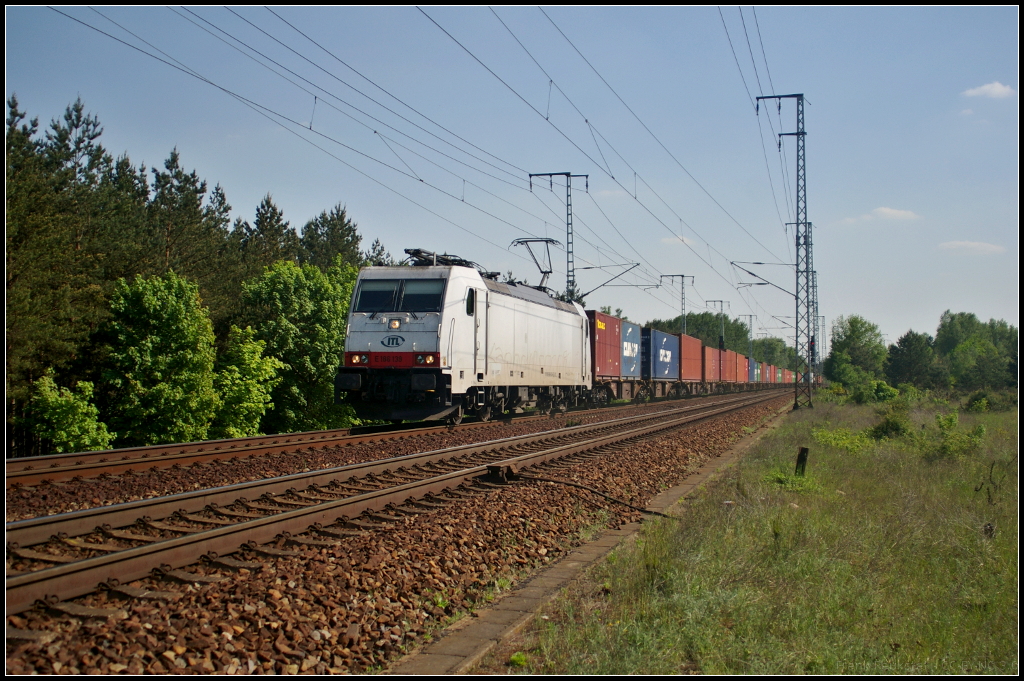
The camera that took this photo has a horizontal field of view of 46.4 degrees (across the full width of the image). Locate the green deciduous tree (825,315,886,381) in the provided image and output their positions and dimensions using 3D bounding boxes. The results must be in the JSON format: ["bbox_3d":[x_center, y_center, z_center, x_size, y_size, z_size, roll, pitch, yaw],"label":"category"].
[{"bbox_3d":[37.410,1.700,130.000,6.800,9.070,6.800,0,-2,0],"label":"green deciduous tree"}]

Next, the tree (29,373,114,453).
[{"bbox_3d":[-9.230,1.670,25.000,1.850,1.990,1.800,0,-2,0],"label":"tree"}]

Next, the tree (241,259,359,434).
[{"bbox_3d":[-6.310,0.300,36.500,3.900,5.560,3.600,0,-2,0],"label":"tree"}]

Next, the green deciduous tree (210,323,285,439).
[{"bbox_3d":[-7.090,1.270,32.000,2.100,3.290,2.100,0,-2,0],"label":"green deciduous tree"}]

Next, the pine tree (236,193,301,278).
[{"bbox_3d":[-10.200,-1.250,50.000,3.100,9.740,3.100,0,-2,0],"label":"pine tree"}]

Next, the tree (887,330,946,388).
[{"bbox_3d":[47.210,2.710,140.000,7.000,7.770,7.000,0,-2,0],"label":"tree"}]

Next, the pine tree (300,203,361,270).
[{"bbox_3d":[-8.270,-1.250,55.000,3.500,10.120,3.500,0,-2,0],"label":"pine tree"}]

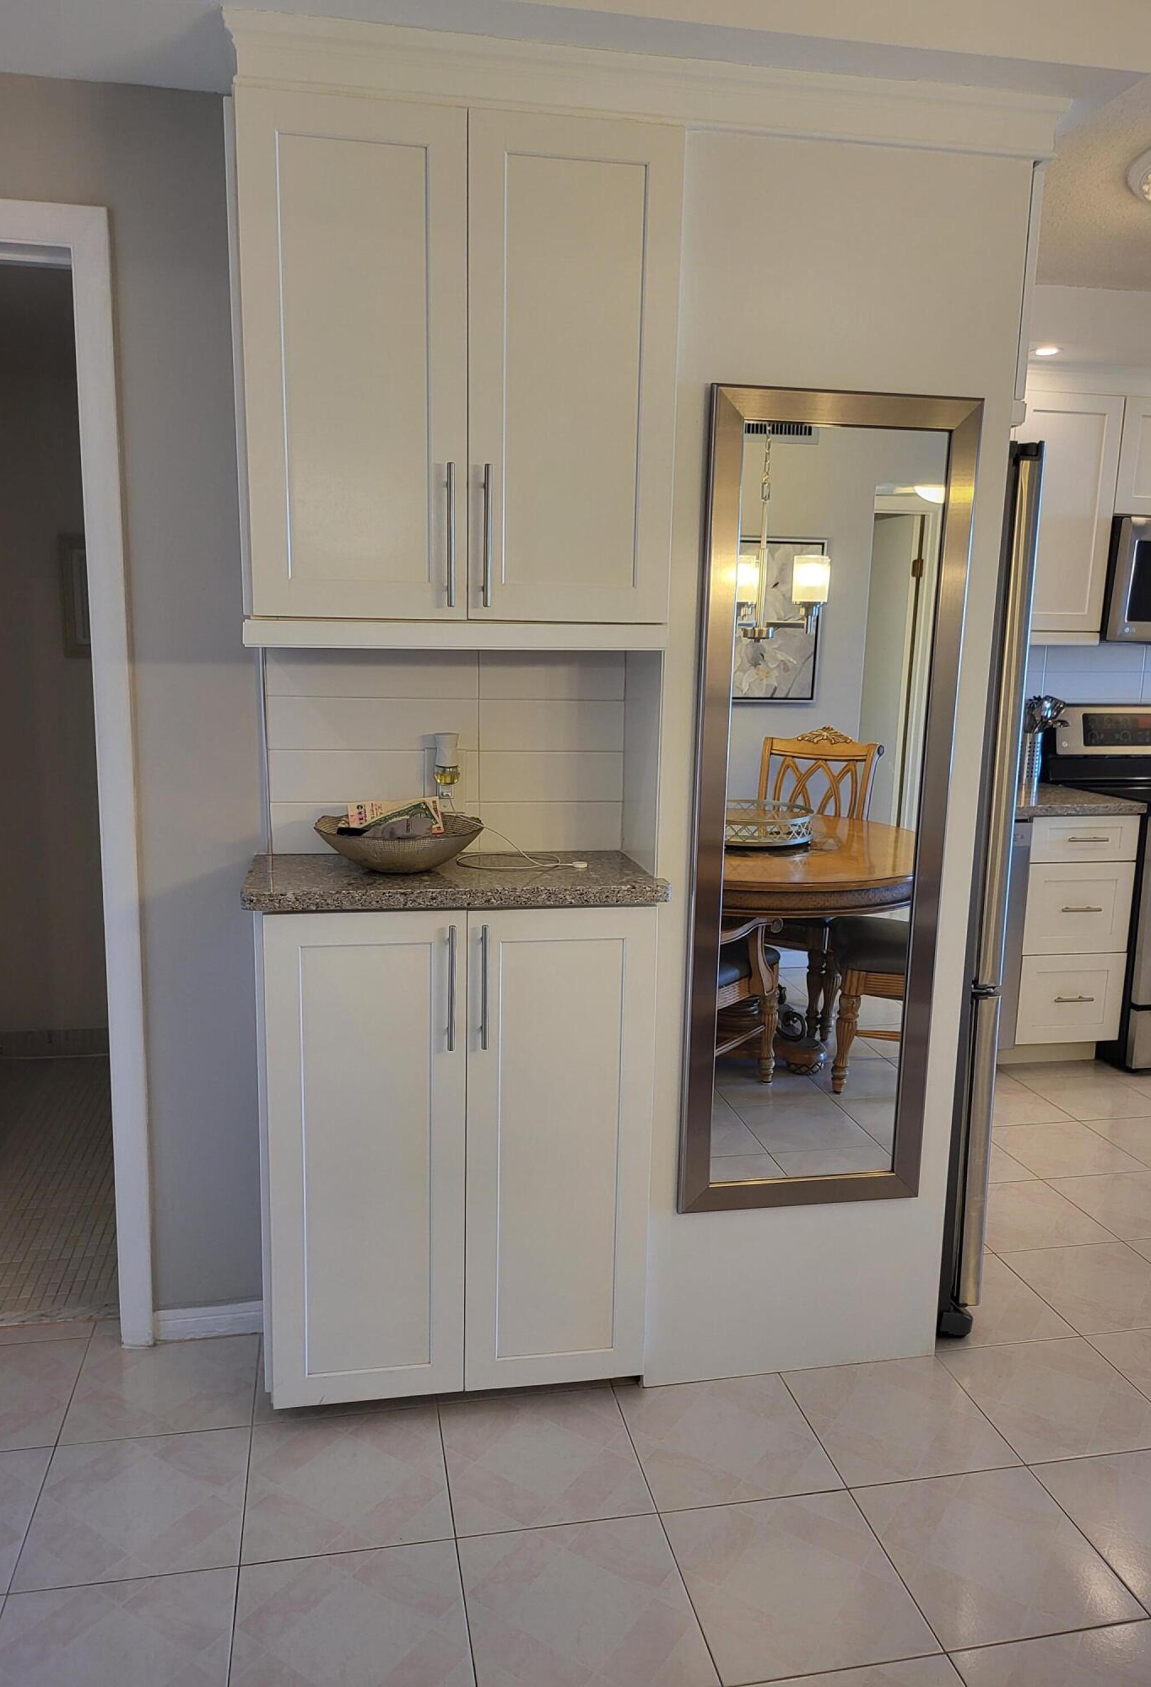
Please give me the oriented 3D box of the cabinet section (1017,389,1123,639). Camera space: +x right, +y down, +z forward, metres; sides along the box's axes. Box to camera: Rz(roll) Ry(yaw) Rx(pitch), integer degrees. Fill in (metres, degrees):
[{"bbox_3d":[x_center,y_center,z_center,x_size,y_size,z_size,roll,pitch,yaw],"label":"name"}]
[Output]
[{"bbox_3d":[1.587,-1.119,4.052,0.387,0.767,0.332,-1,10,-10],"label":"cabinet section"}]

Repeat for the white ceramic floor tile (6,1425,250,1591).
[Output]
[{"bbox_3d":[-0.711,1.087,1.921,0.328,0.010,0.328,-1,10,-11],"label":"white ceramic floor tile"}]

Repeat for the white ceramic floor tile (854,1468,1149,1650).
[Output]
[{"bbox_3d":[0.660,1.127,1.859,0.328,0.010,0.328,-1,10,-11],"label":"white ceramic floor tile"}]

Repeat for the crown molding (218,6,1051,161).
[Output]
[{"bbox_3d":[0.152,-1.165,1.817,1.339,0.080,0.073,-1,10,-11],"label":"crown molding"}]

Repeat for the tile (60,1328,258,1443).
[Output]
[{"bbox_3d":[-0.774,1.031,2.241,0.330,0.010,0.317,-1,10,-11],"label":"tile"}]

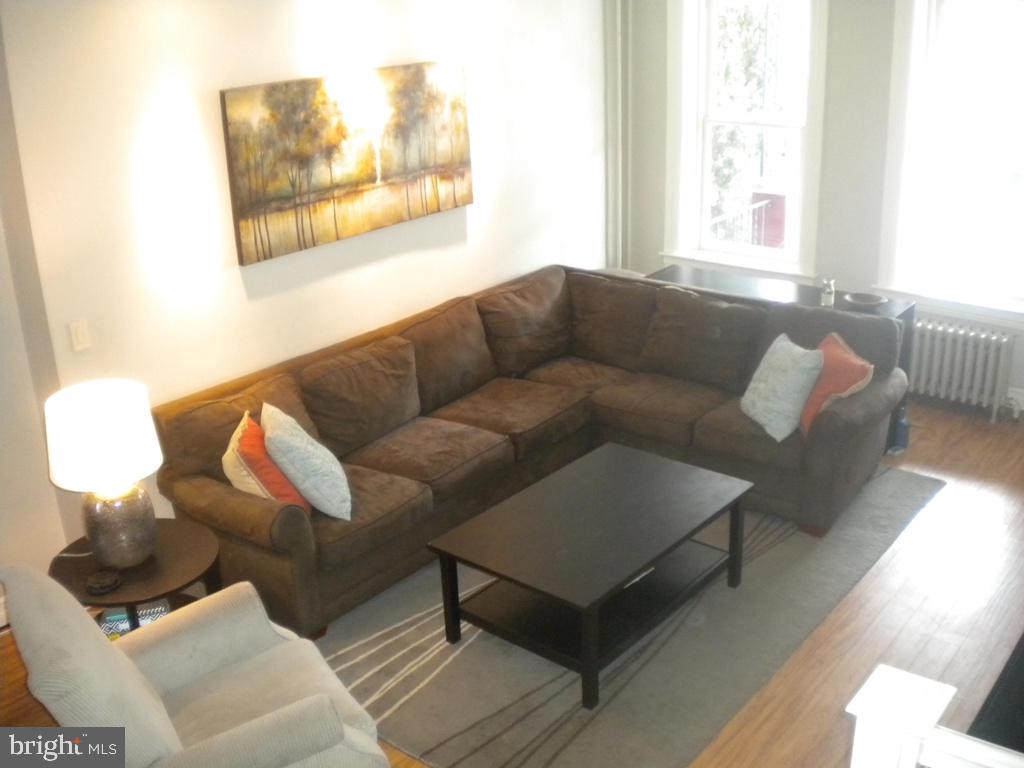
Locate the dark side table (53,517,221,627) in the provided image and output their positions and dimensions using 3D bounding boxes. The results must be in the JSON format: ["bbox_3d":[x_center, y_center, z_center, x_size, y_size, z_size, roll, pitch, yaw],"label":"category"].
[{"bbox_3d":[-1.312,0.888,3.739,0.600,0.600,0.600,14,26,37],"label":"dark side table"}]

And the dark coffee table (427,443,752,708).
[{"bbox_3d":[0.358,0.730,4.241,0.750,0.455,1.165,16,27,39],"label":"dark coffee table"}]

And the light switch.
[{"bbox_3d":[-1.666,-0.185,4.017,0.014,0.119,0.073,14,26,37],"label":"light switch"}]

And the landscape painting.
[{"bbox_3d":[-0.723,-1.105,4.969,0.042,0.739,1.517,14,26,37],"label":"landscape painting"}]

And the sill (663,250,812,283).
[{"bbox_3d":[1.488,-0.780,6.782,1.100,0.042,0.140,14,26,37],"label":"sill"}]

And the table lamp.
[{"bbox_3d":[-1.353,0.330,3.504,0.390,0.620,0.390,14,26,37],"label":"table lamp"}]

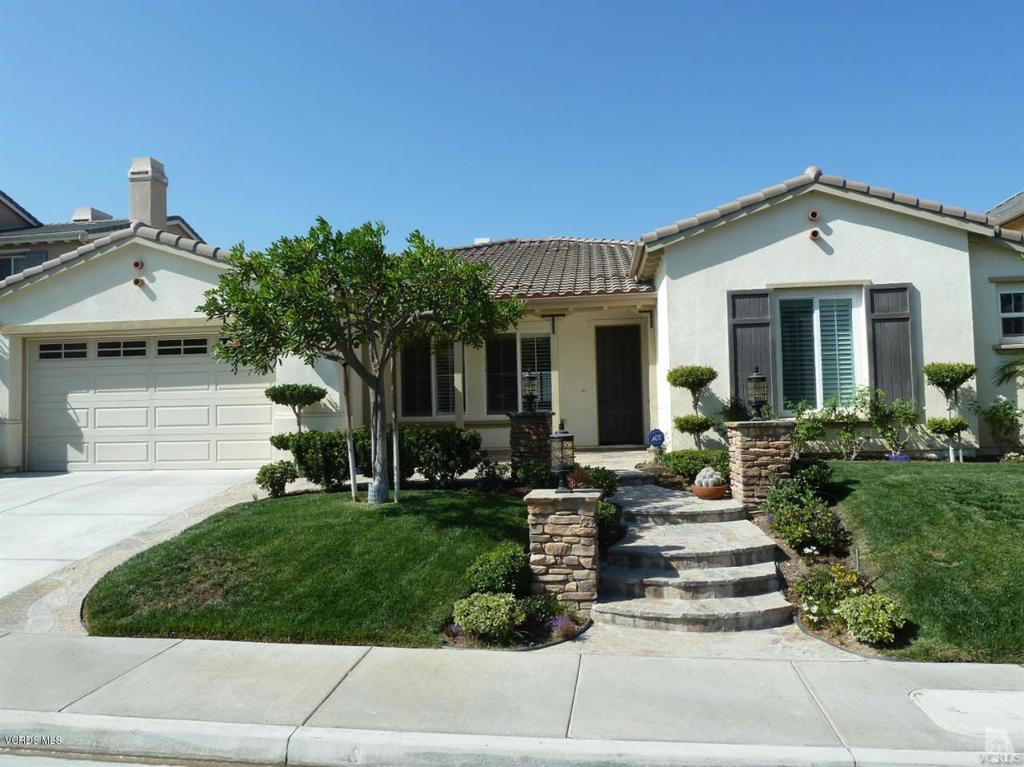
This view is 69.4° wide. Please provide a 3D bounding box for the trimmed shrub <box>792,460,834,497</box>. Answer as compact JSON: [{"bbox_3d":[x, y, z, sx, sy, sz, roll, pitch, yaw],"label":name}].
[{"bbox_3d":[3.603,1.132,8.836,0.480,0.469,0.500,-2,-2,8],"label":"trimmed shrub"}]

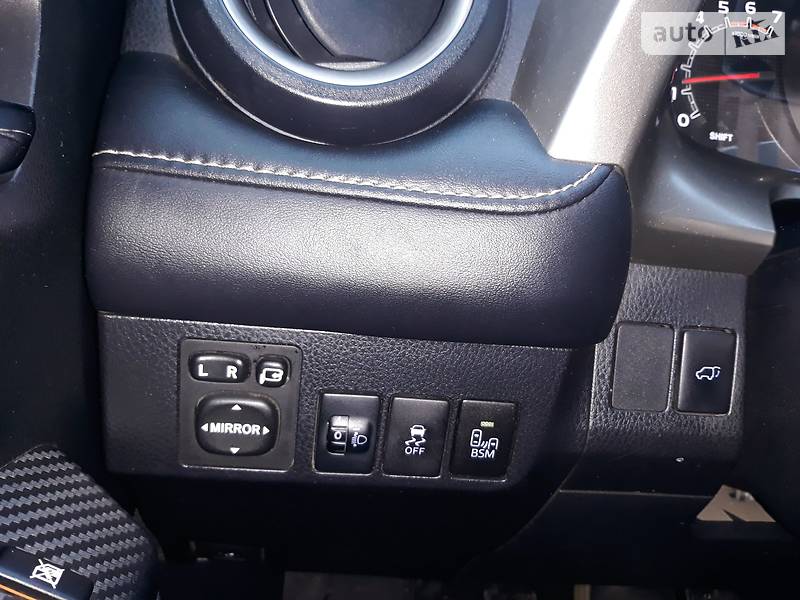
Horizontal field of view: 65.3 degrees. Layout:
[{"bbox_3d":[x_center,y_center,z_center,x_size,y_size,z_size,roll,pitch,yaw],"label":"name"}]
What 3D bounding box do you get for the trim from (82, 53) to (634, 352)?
[{"bbox_3d":[-0.012,-0.035,0.235,0.196,0.096,0.050,5,13,-6],"label":"trim"}]

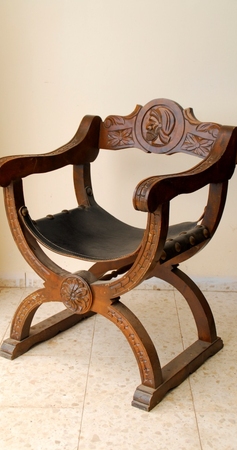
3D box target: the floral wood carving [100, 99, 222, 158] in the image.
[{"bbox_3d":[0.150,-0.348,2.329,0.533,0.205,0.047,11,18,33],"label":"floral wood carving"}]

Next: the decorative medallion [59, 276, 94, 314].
[{"bbox_3d":[-0.134,0.219,2.062,0.123,0.123,0.027,11,18,33],"label":"decorative medallion"}]

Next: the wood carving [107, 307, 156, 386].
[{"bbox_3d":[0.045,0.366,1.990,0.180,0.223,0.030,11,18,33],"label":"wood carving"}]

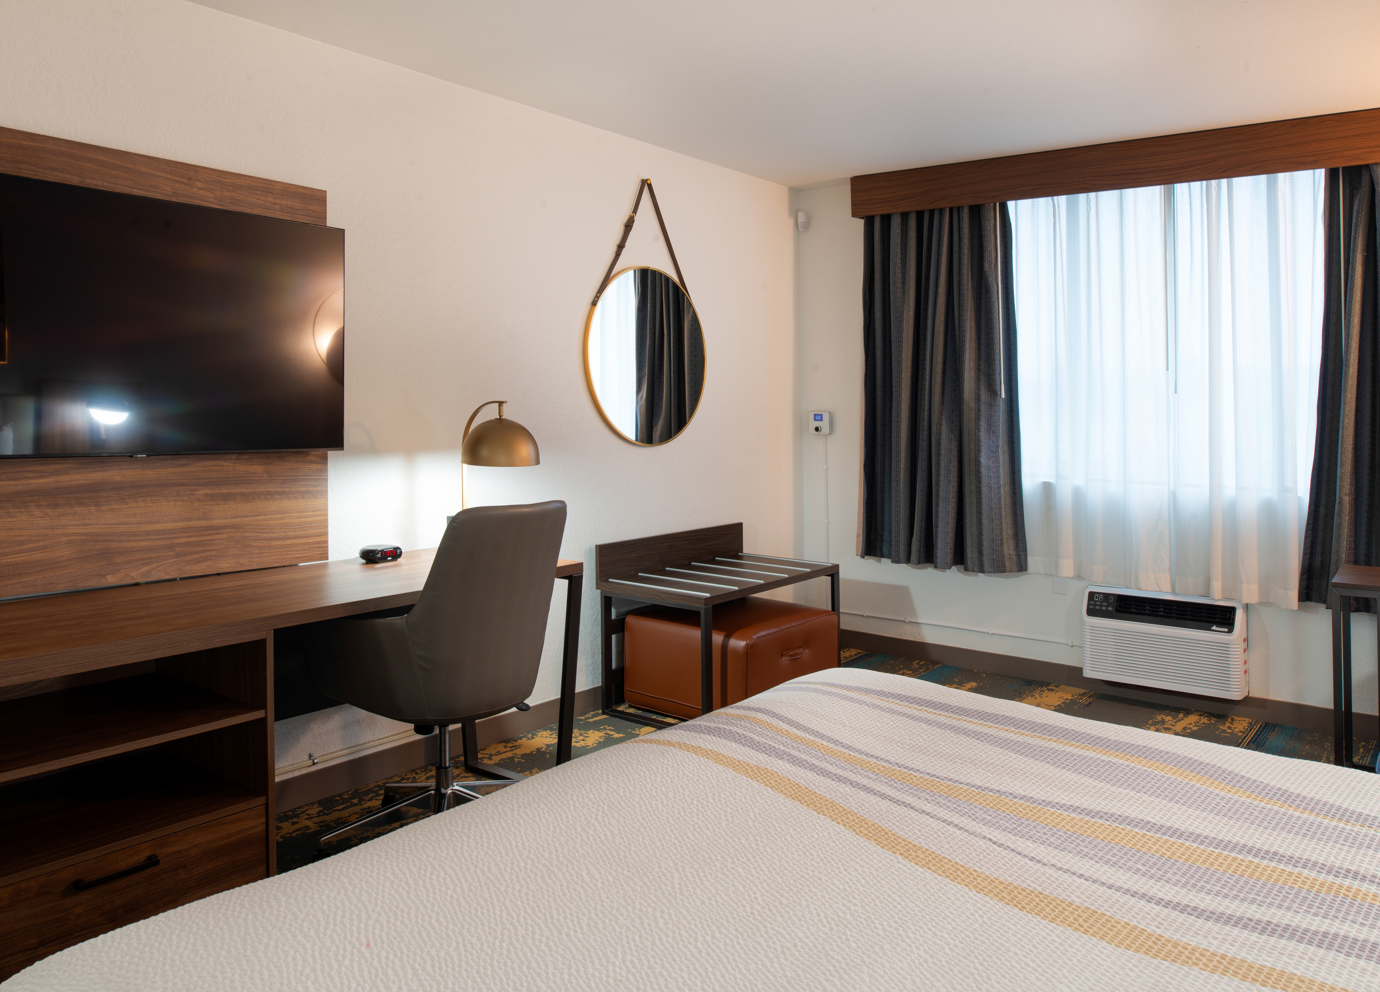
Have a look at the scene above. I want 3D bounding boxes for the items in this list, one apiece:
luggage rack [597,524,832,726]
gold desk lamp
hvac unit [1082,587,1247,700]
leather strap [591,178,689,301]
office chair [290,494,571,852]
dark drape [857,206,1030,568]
[{"bbox_3d":[0.154,0.541,4.351,0.546,0.708,1.042,5,7,37],"label":"luggage rack"},{"bbox_3d":[-0.663,-0.054,3.304,0.349,0.531,0.265,5,7,37],"label":"gold desk lamp"},{"bbox_3d":[2.092,0.633,4.366,0.648,0.410,0.121,5,7,35],"label":"hvac unit"},{"bbox_3d":[-0.190,-1.051,4.141,0.041,0.551,0.607,6,7,40],"label":"leather strap"},{"bbox_3d":[-0.715,0.510,2.835,0.688,1.022,0.668,5,6,34],"label":"office chair"},{"bbox_3d":[1.237,-0.539,4.764,0.870,1.771,0.142,5,7,35],"label":"dark drape"}]

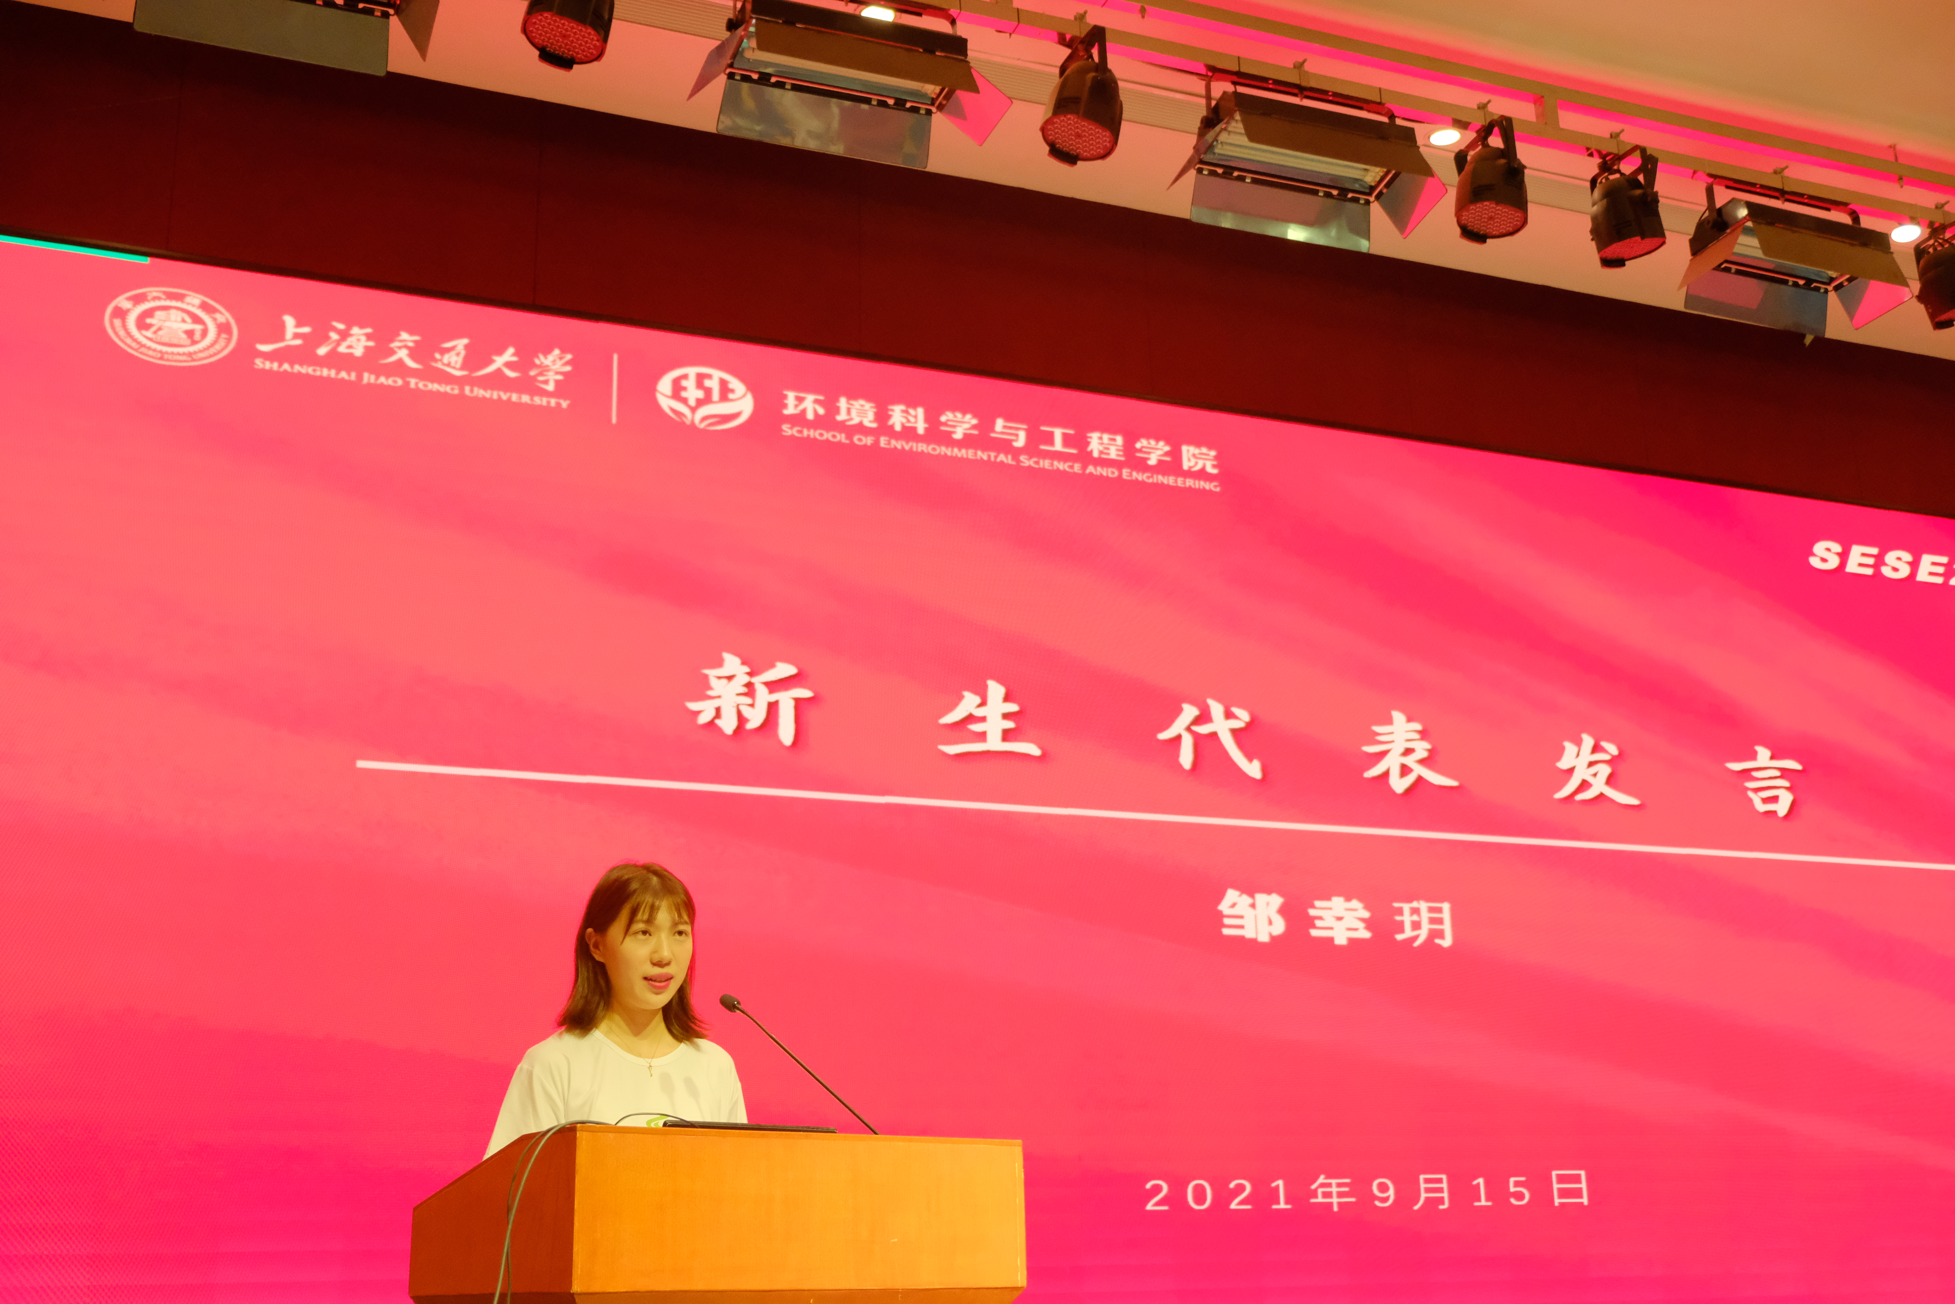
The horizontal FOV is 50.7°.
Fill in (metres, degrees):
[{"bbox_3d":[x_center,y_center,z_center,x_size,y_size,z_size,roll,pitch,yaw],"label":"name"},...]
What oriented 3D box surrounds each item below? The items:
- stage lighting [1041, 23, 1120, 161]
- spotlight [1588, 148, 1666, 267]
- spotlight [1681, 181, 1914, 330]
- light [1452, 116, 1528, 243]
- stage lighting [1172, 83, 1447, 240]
[{"bbox_3d":[0.286,-1.566,5.782,0.225,0.310,0.245,20,-23,-16],"label":"stage lighting"},{"bbox_3d":[2.034,-1.395,6.472,0.225,0.310,0.245,-3,-15,-24],"label":"spotlight"},{"bbox_3d":[2.647,-1.315,6.707,0.790,0.350,0.350,5,-18,-22],"label":"spotlight"},{"bbox_3d":[1.560,-1.440,6.285,0.225,0.310,0.245,10,-20,-20],"label":"light"},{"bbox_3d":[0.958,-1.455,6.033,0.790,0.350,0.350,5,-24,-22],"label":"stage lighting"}]

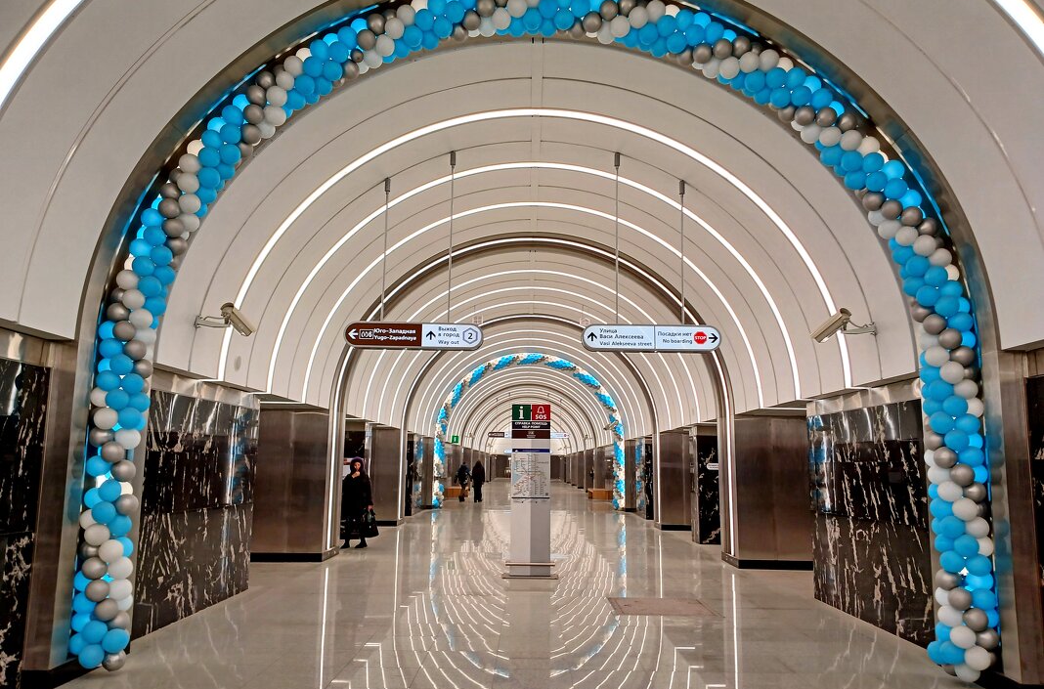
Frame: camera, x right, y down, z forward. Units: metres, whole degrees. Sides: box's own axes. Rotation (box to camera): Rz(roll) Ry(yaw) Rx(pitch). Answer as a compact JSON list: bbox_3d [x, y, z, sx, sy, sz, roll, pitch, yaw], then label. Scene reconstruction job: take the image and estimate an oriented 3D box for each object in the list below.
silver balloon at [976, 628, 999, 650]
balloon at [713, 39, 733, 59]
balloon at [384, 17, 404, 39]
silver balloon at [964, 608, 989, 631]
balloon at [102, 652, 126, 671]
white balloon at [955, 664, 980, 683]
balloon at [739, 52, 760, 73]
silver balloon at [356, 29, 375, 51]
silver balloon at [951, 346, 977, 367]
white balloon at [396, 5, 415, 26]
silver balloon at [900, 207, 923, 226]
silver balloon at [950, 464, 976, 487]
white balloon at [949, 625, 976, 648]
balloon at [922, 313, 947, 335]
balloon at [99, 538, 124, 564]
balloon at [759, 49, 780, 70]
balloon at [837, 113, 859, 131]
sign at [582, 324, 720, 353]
[{"bbox_3d":[3.535,2.238,5.964,0.170,0.170,0.170,0,-9,0],"label":"silver balloon"},{"bbox_3d":[1.719,-2.521,6.702,0.179,0.170,0.182,1,-9,1],"label":"balloon"},{"bbox_3d":[-1.086,-2.693,6.678,0.173,0.173,0.173,1,-9,0],"label":"balloon"},{"bbox_3d":[3.426,2.082,5.923,0.173,0.173,0.173,1,-9,0],"label":"silver balloon"},{"bbox_3d":[-3.148,2.441,6.063,0.170,0.170,0.170,0,-9,0],"label":"balloon"},{"bbox_3d":[3.409,2.499,6.001,0.178,0.173,0.183,1,-9,1],"label":"white balloon"},{"bbox_3d":[1.935,-2.396,6.661,0.168,0.168,0.176,1,-9,0],"label":"balloon"},{"bbox_3d":[-1.345,-2.627,6.764,0.175,0.178,0.175,1,-9,0],"label":"silver balloon"},{"bbox_3d":[3.562,0.099,6.335,0.177,0.174,0.182,1,-9,1],"label":"silver balloon"},{"bbox_3d":[-0.998,-2.844,6.779,0.166,0.166,0.174,1,-9,0],"label":"white balloon"},{"bbox_3d":[3.224,-1.058,6.482,0.175,0.170,0.179,1,-9,1],"label":"silver balloon"},{"bbox_3d":[3.459,1.024,6.152,0.175,0.178,0.175,1,-9,0],"label":"silver balloon"},{"bbox_3d":[3.373,2.240,5.991,0.177,0.173,0.182,1,-9,0],"label":"white balloon"},{"bbox_3d":[3.314,-0.157,6.285,0.170,0.170,0.170,0,-9,0],"label":"balloon"},{"bbox_3d":[-3.183,1.606,6.076,0.176,0.179,0.185,1,-9,1],"label":"balloon"},{"bbox_3d":[2.136,-2.448,6.761,0.177,0.173,0.182,1,-9,0],"label":"balloon"},{"bbox_3d":[2.766,-1.887,6.653,0.175,0.178,0.175,1,-9,0],"label":"balloon"},{"bbox_3d":[1.541,-0.068,9.348,1.629,0.295,0.140,1,-9,1],"label":"sign"}]

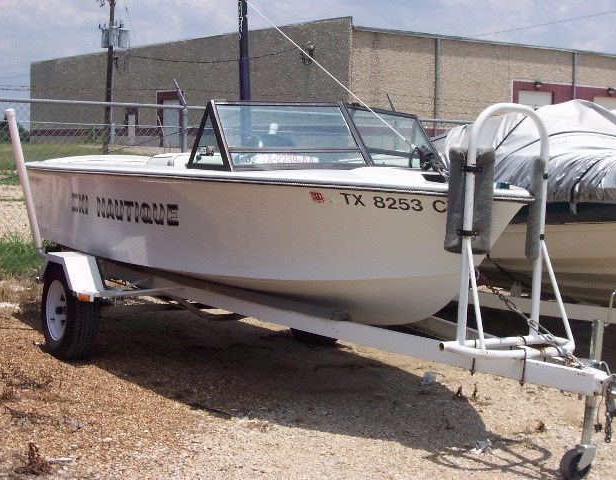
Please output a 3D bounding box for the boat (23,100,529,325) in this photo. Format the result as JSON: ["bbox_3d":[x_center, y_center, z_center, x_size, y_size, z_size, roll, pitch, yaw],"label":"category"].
[{"bbox_3d":[-0.350,-0.235,7.076,1.920,1.271,5.160,0,5,-32],"label":"boat"}]

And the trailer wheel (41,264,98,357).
[{"bbox_3d":[-1.643,0.487,7.276,0.209,0.680,0.680,0,5,-32],"label":"trailer wheel"}]

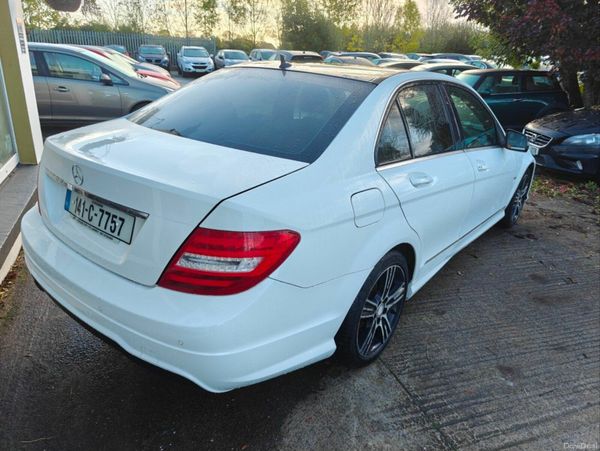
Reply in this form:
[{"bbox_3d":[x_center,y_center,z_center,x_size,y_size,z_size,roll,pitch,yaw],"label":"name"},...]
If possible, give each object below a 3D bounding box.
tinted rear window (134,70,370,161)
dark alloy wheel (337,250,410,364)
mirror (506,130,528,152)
[{"bbox_3d":[-0.274,-0.647,2.099,1.300,0.100,0.750,19,50,35],"label":"tinted rear window"},{"bbox_3d":[0.307,0.382,2.062,0.250,0.637,0.637,19,26,35],"label":"dark alloy wheel"},{"bbox_3d":[1.601,-0.621,3.069,0.200,0.145,0.110,19,26,35],"label":"mirror"}]

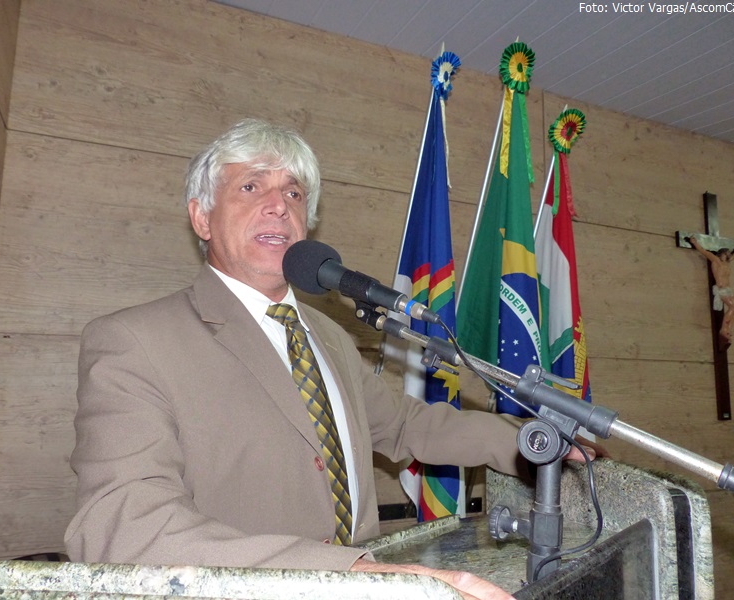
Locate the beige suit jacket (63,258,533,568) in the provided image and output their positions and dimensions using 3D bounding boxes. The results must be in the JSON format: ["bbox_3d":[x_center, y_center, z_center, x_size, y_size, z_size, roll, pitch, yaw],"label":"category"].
[{"bbox_3d":[-0.025,0.305,0.920,0.790,0.730,0.460,8,-11,-44],"label":"beige suit jacket"}]

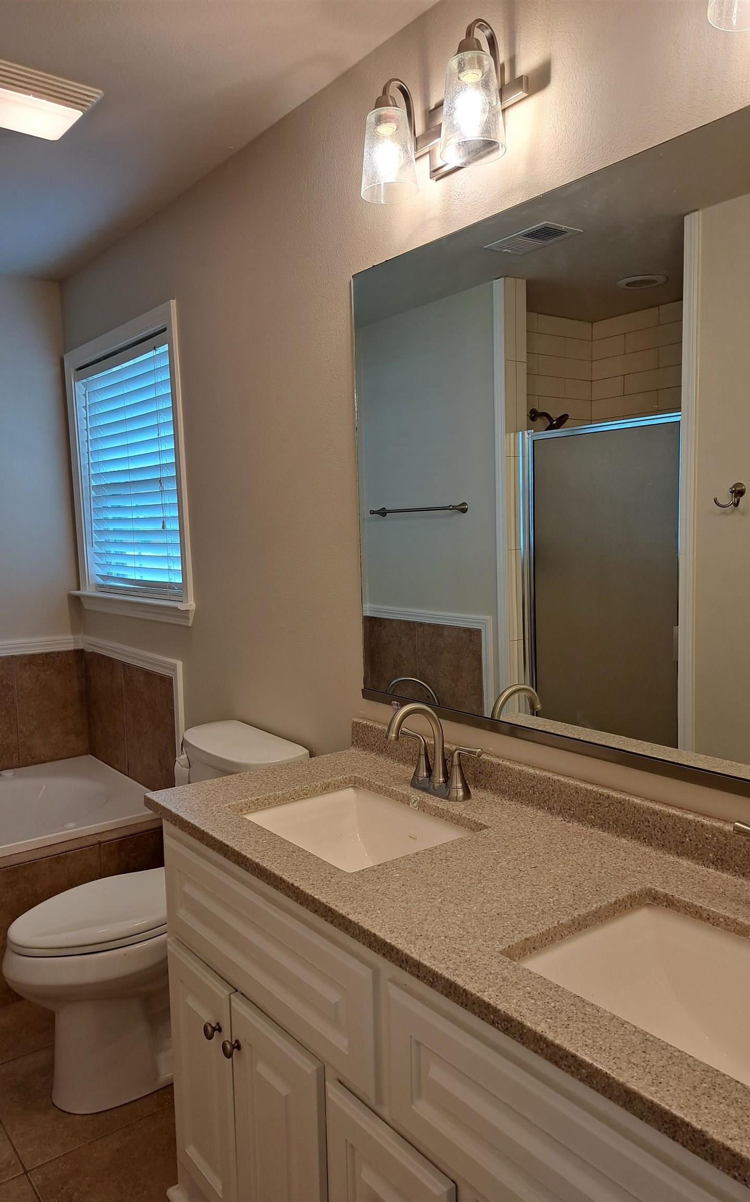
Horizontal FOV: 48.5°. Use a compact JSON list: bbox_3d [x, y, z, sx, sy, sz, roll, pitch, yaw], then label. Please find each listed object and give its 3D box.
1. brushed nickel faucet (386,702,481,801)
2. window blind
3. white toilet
[{"bbox_3d":[0.085,0.292,1.635,0.172,0.190,0.238,-5,7,-38],"label":"brushed nickel faucet"},{"bbox_3d":[-0.888,-0.459,3.077,0.065,0.900,0.880,-5,7,-38],"label":"window blind"},{"bbox_3d":[-0.582,0.817,2.179,0.720,0.826,0.445,-5,7,-36],"label":"white toilet"}]

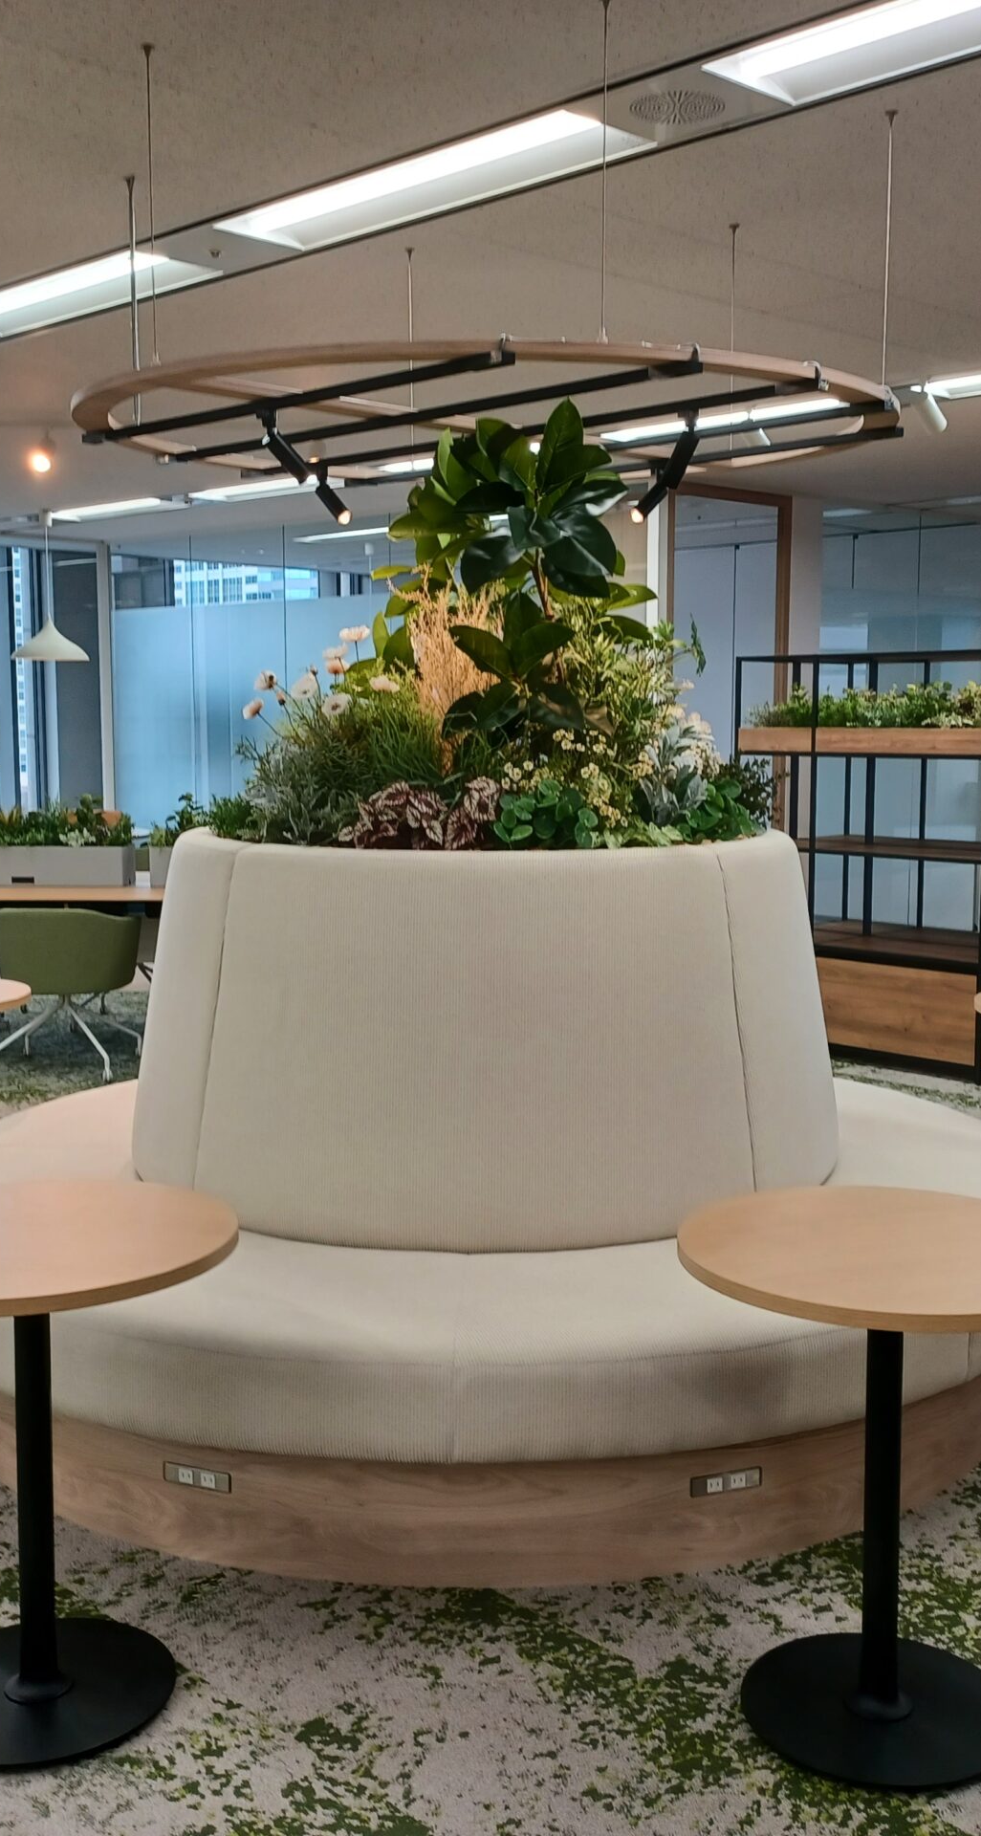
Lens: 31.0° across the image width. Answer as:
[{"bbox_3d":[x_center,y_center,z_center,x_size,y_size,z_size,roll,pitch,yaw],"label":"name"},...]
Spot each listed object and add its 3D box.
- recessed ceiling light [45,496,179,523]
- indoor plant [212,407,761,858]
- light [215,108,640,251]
[{"bbox_3d":[-2.267,-2.485,10.711,1.220,0.070,0.300,6,9,44],"label":"recessed ceiling light"},{"bbox_3d":[-0.003,-0.659,3.981,1.260,1.010,1.150,0,6,0],"label":"indoor plant"},{"bbox_3d":[-0.173,-1.750,4.199,1.220,0.070,0.300,6,9,44],"label":"light"}]

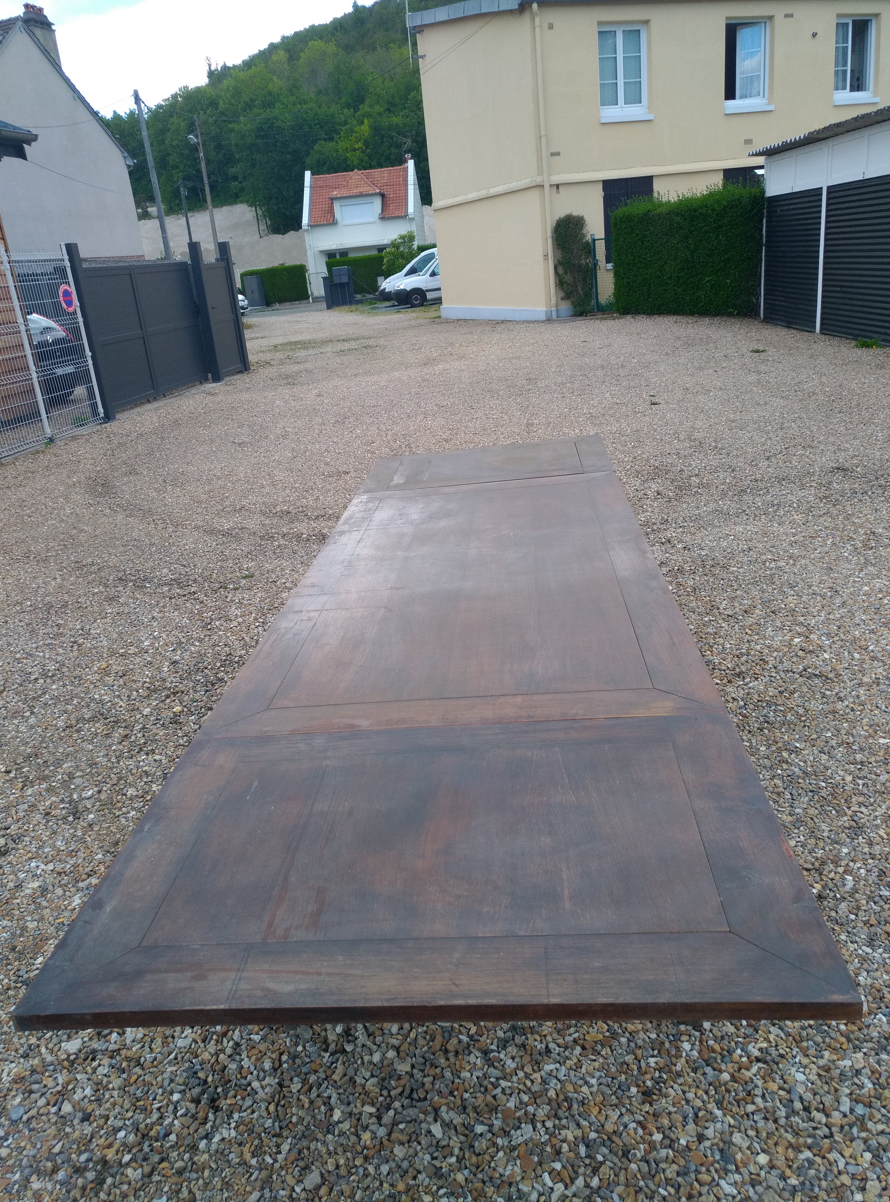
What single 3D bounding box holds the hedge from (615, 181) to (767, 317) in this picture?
[{"bbox_3d":[5.184,-7.083,16.328,0.950,2.120,3.700,-19,25,-30],"label":"hedge"}]

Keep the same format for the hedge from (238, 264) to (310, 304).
[{"bbox_3d":[-8.856,-16.419,41.500,3.400,1.700,1.000,-8,21,-5],"label":"hedge"}]

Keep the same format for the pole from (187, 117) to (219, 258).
[{"bbox_3d":[-10.202,-16.652,34.500,0.600,7.400,0.400,-6,21,0],"label":"pole"}]

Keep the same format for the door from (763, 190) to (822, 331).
[{"bbox_3d":[5.814,-5.688,13.400,0.100,2.070,2.200,-6,21,0],"label":"door"}]

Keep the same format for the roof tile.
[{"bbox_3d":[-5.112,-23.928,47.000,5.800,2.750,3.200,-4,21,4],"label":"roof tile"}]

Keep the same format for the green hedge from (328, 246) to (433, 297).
[{"bbox_3d":[-3.245,-17.054,41.500,5.900,1.900,1.000,-5,21,3],"label":"green hedge"}]

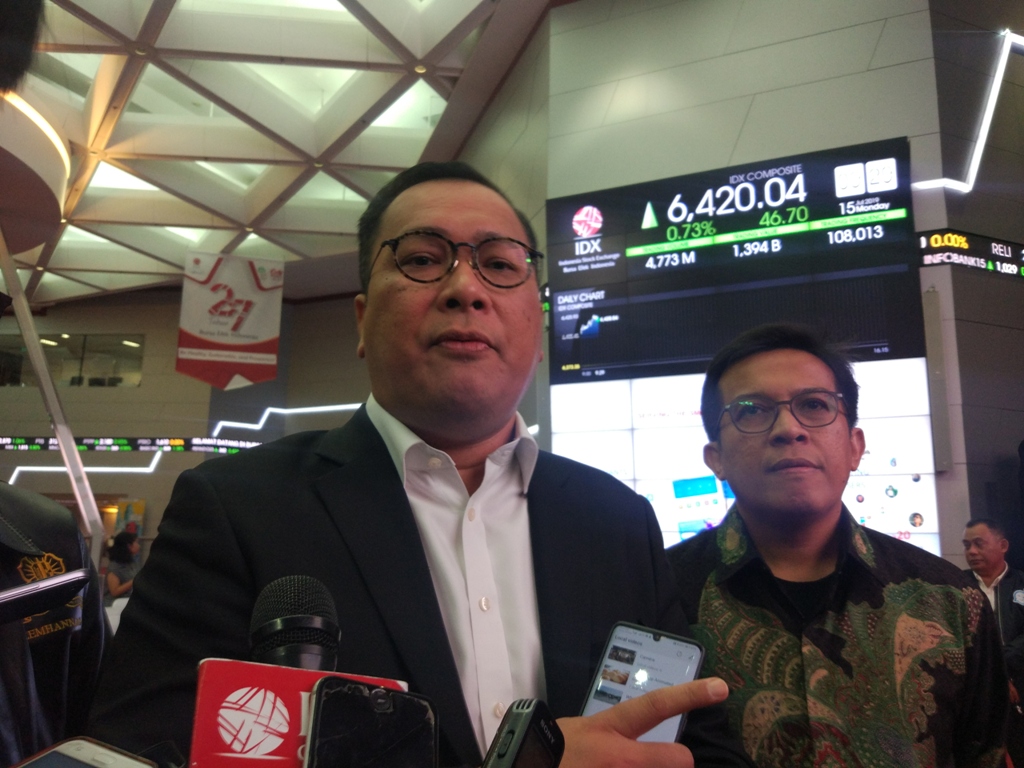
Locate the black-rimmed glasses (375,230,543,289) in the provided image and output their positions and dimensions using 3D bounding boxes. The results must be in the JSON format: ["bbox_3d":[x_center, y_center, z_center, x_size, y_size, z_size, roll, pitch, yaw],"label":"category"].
[{"bbox_3d":[-0.050,-0.083,0.759,0.147,0.050,0.140,2,-18,-9],"label":"black-rimmed glasses"}]

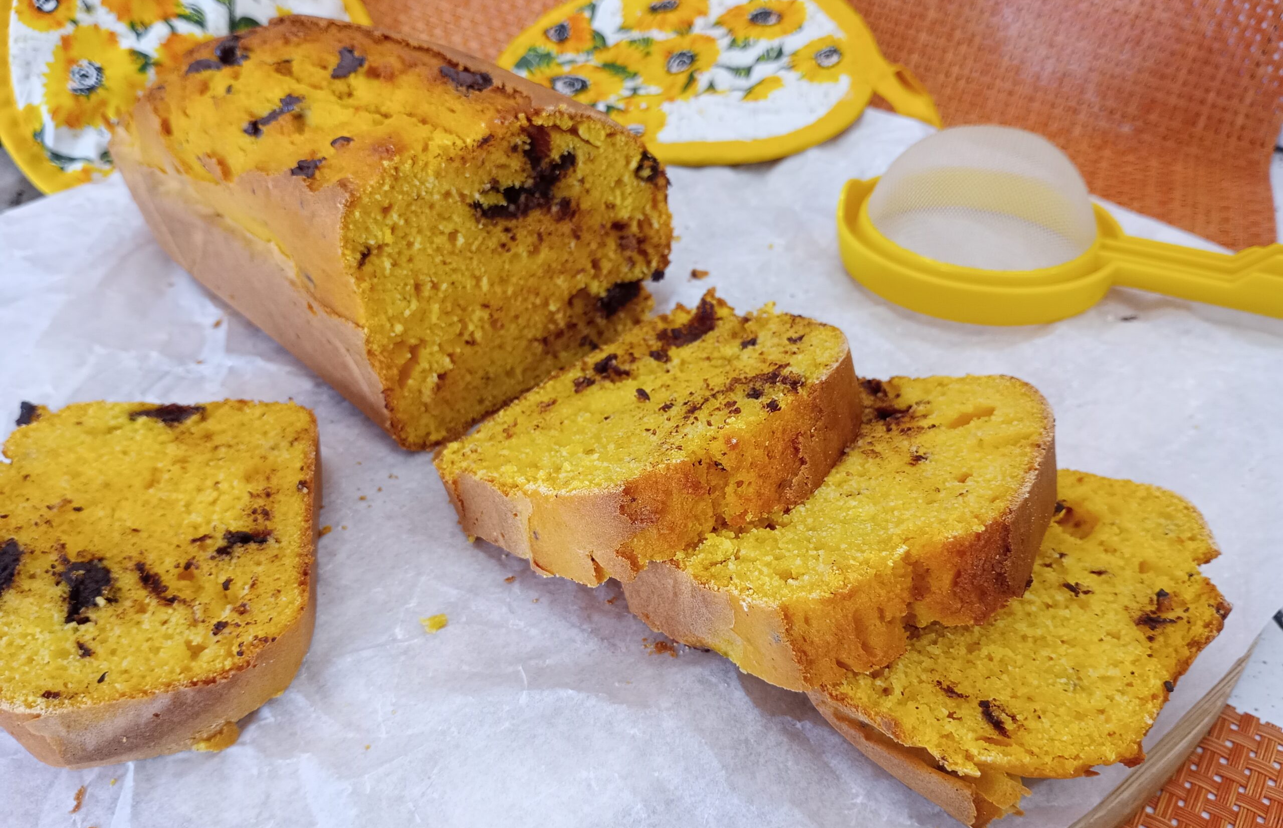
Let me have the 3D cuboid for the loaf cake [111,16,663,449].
[{"bbox_3d":[-0.082,-0.079,0.335,0.106,0.084,0.151,-29,47,-33],"label":"loaf cake"}]

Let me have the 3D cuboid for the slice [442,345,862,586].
[{"bbox_3d":[0.015,0.003,0.256,0.103,0.020,0.077,-26,18,-28],"label":"slice"}]

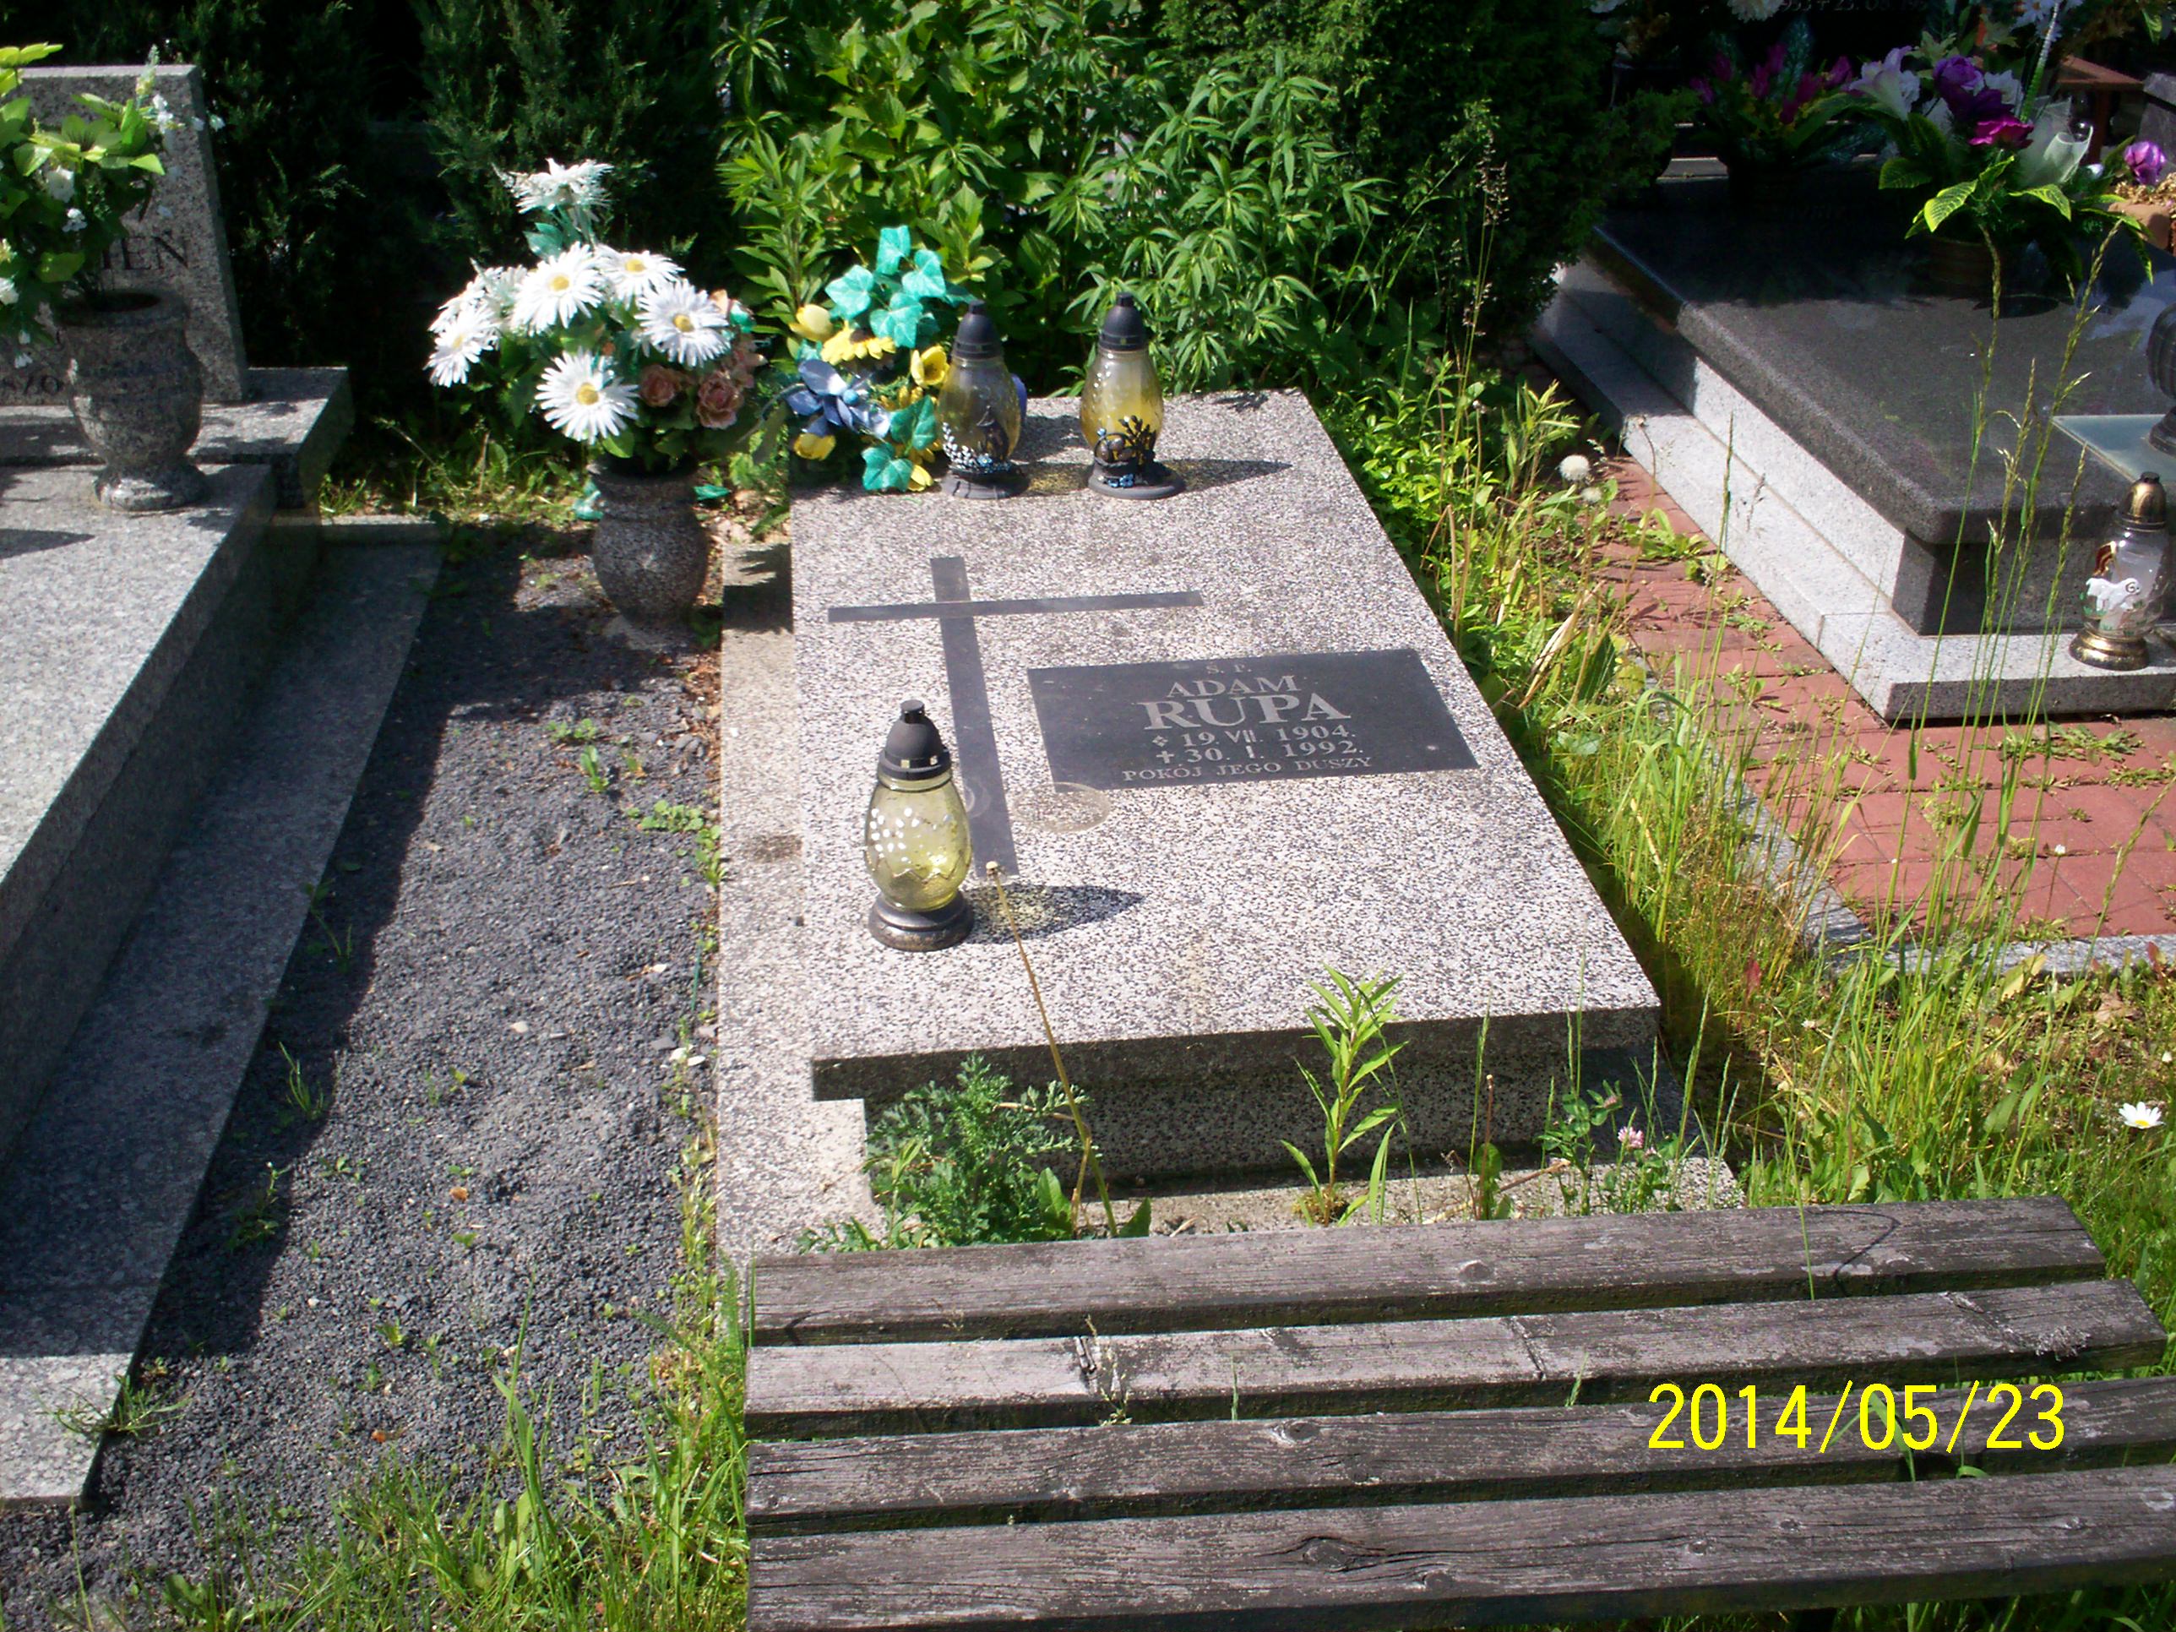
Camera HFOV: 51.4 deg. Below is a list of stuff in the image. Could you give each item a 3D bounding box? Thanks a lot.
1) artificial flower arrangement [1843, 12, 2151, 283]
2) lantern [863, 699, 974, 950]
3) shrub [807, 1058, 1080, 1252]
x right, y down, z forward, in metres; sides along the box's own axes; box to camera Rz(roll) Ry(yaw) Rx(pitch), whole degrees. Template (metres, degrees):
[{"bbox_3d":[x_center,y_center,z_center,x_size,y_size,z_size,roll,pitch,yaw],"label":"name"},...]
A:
[{"bbox_3d":[1.777,-1.244,4.339,0.500,0.400,0.420,-3,30,-7],"label":"artificial flower arrangement"},{"bbox_3d":[-0.167,0.003,2.217,0.109,0.252,0.109,-3,30,-7],"label":"lantern"},{"bbox_3d":[-0.138,0.325,2.145,0.240,0.210,0.190,-3,30,-7],"label":"shrub"}]

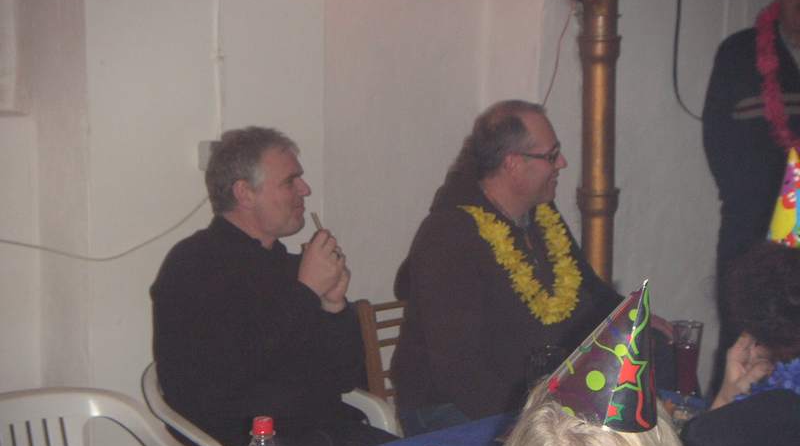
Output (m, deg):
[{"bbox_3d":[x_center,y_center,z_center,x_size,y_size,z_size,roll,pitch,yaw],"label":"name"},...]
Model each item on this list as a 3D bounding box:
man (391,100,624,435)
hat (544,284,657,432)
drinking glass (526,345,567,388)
[{"bbox_3d":[0.350,0.420,3.500,0.660,1.380,0.820,-6,9,-44],"label":"man"},{"bbox_3d":[0.240,0.130,1.575,0.128,0.152,0.128,17,17,0],"label":"hat"},{"bbox_3d":[0.314,0.352,3.160,0.084,0.160,0.084,0,7,0],"label":"drinking glass"}]

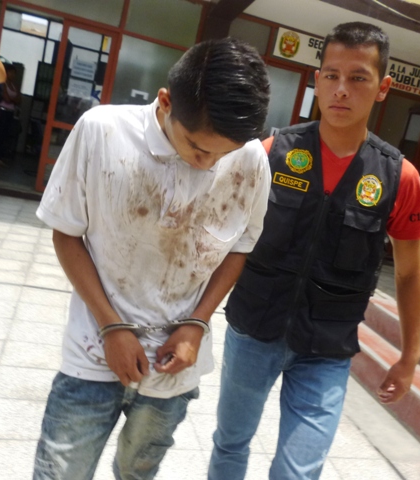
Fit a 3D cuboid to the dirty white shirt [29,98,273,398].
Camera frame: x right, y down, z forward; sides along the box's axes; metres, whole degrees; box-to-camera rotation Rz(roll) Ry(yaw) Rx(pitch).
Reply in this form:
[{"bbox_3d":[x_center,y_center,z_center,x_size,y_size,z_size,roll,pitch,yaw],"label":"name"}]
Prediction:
[{"bbox_3d":[-0.141,0.013,1.250,0.500,0.650,0.290,11,15,-6],"label":"dirty white shirt"}]

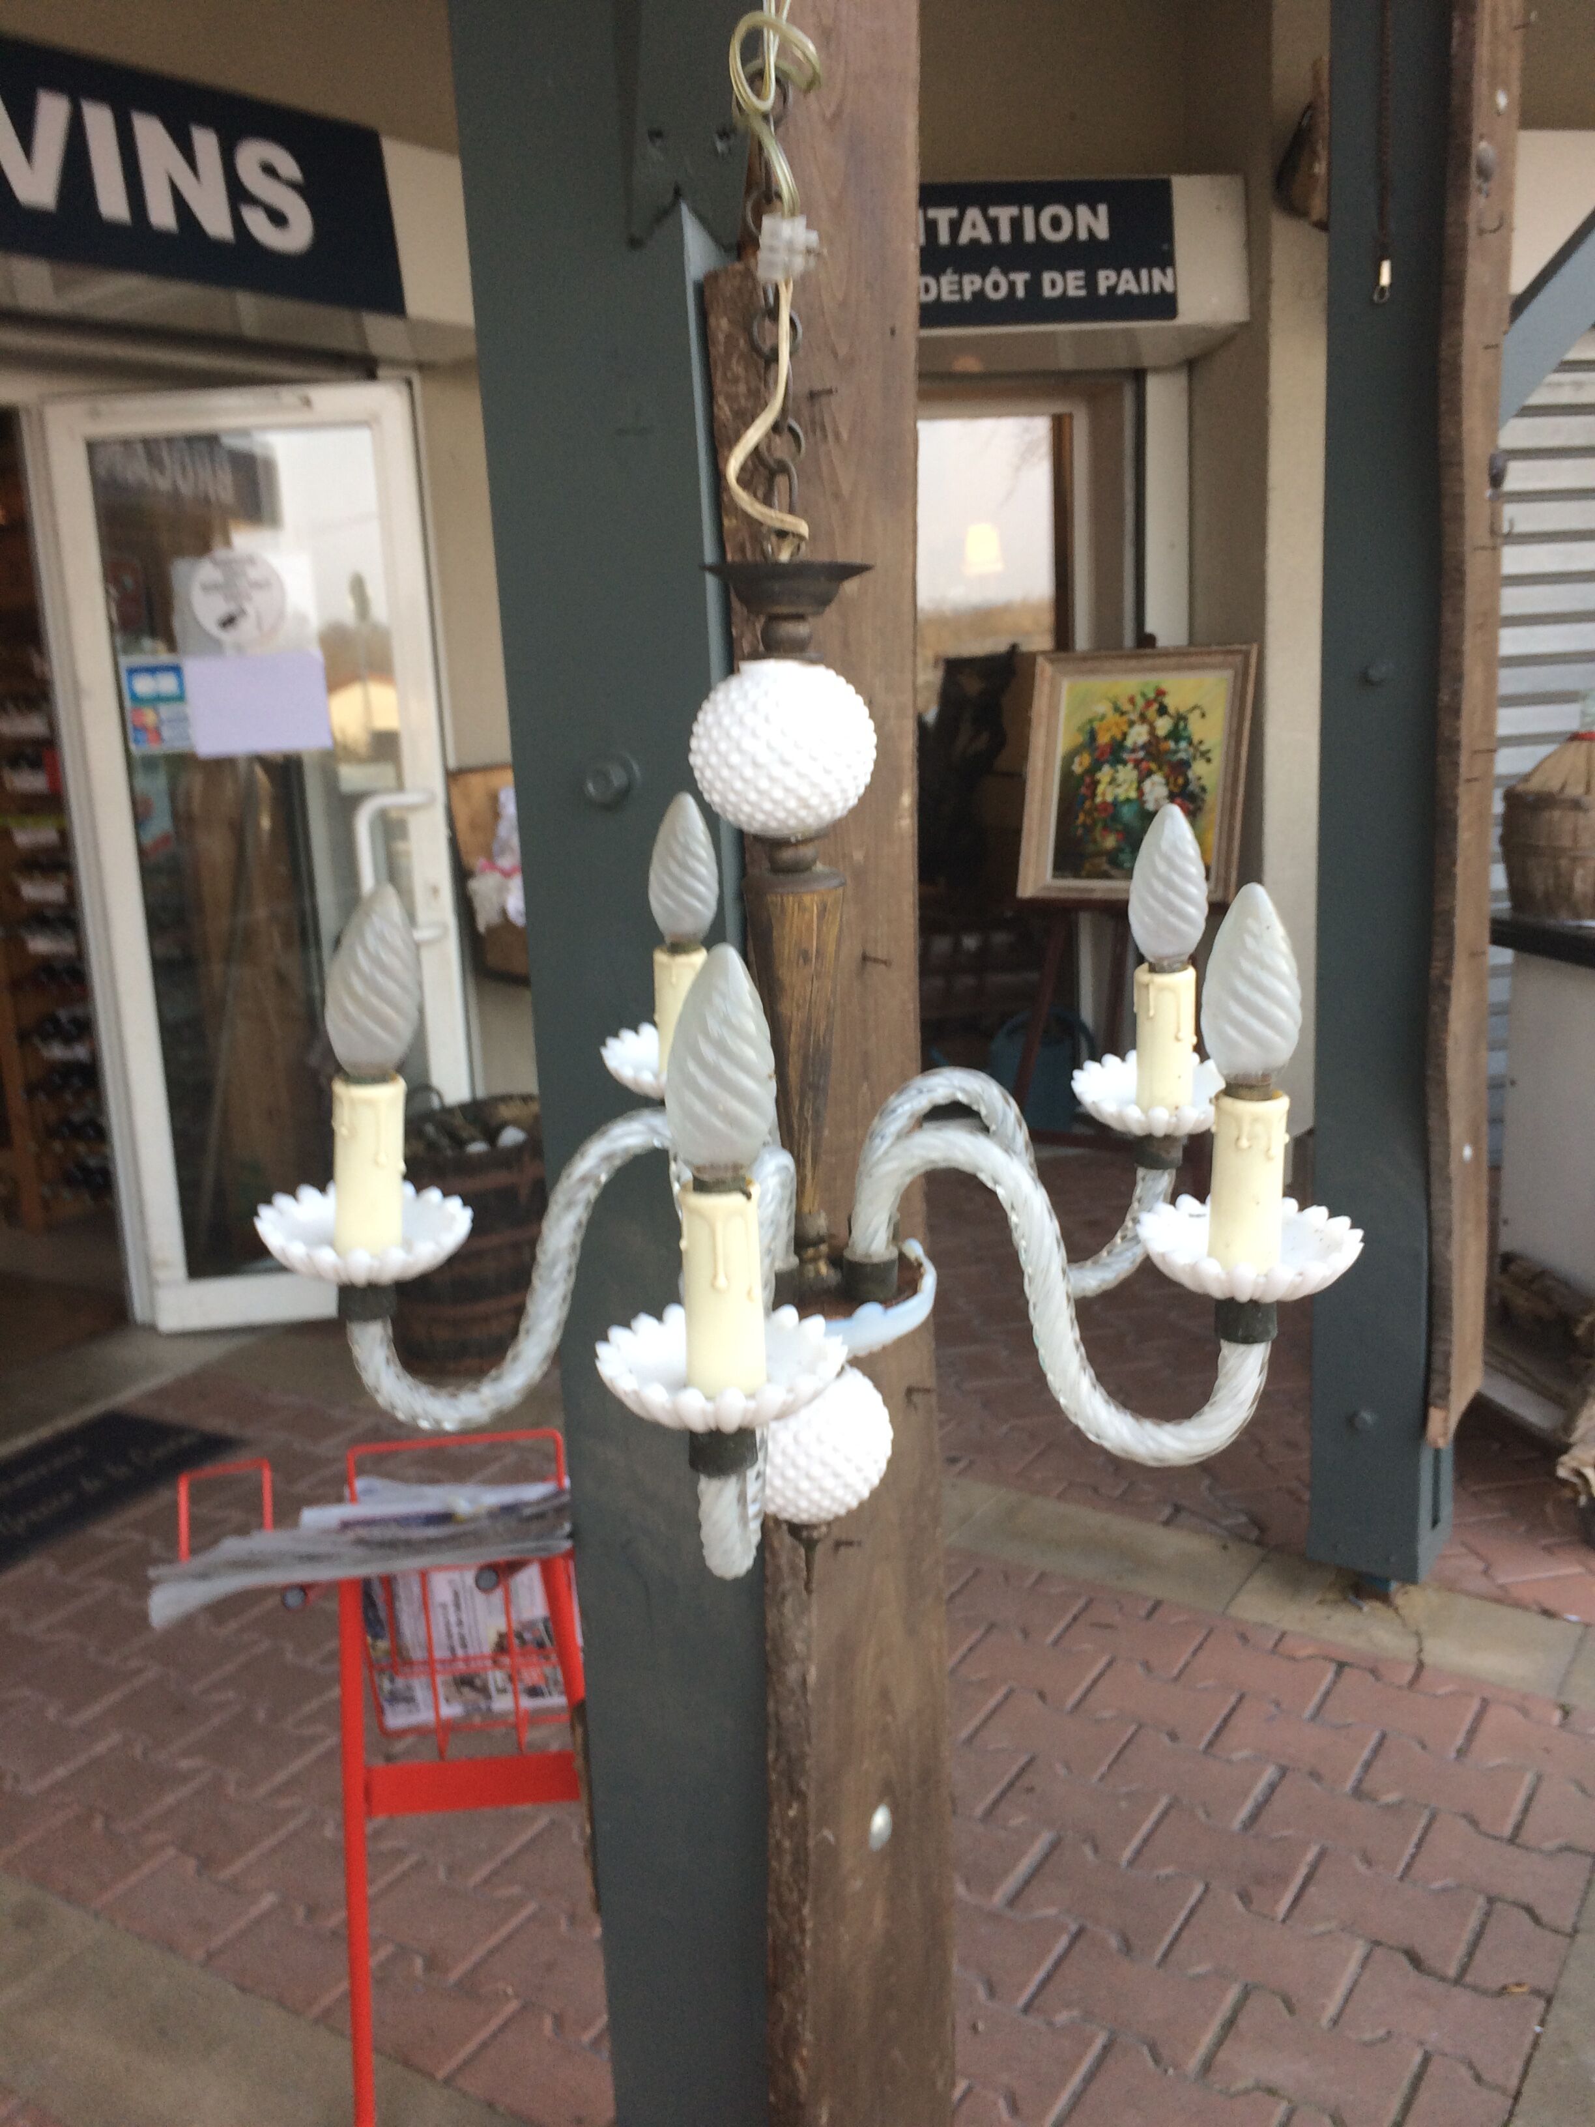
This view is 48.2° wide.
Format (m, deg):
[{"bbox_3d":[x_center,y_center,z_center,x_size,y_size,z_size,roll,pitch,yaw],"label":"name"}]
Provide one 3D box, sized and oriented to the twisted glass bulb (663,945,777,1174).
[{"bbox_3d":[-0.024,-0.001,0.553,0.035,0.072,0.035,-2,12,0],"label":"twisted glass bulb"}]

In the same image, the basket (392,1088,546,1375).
[{"bbox_3d":[-0.690,0.376,3.904,0.440,0.500,0.440,-2,12,0],"label":"basket"}]

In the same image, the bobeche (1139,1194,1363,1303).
[{"bbox_3d":[0.166,0.073,0.656,0.081,0.026,0.081,-2,12,0],"label":"bobeche"}]

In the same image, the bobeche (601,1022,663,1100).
[{"bbox_3d":[-0.059,0.001,0.915,0.081,0.026,0.081,-2,12,0],"label":"bobeche"}]

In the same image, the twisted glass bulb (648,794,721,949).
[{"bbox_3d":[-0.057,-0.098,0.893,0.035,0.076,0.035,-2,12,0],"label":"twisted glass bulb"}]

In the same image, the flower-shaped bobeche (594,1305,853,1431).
[{"bbox_3d":[-0.024,0.103,0.576,0.081,0.026,0.081,-2,12,0],"label":"flower-shaped bobeche"}]

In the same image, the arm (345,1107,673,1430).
[{"bbox_3d":[-0.096,0.084,0.725,0.172,0.125,0.018,-6,12,-15],"label":"arm"}]

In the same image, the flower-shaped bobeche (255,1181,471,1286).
[{"bbox_3d":[-0.168,0.070,0.701,0.081,0.026,0.081,-2,12,0],"label":"flower-shaped bobeche"}]

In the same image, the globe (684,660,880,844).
[{"bbox_3d":[-0.006,-0.126,0.711,0.074,0.071,0.074,-2,12,0],"label":"globe"}]

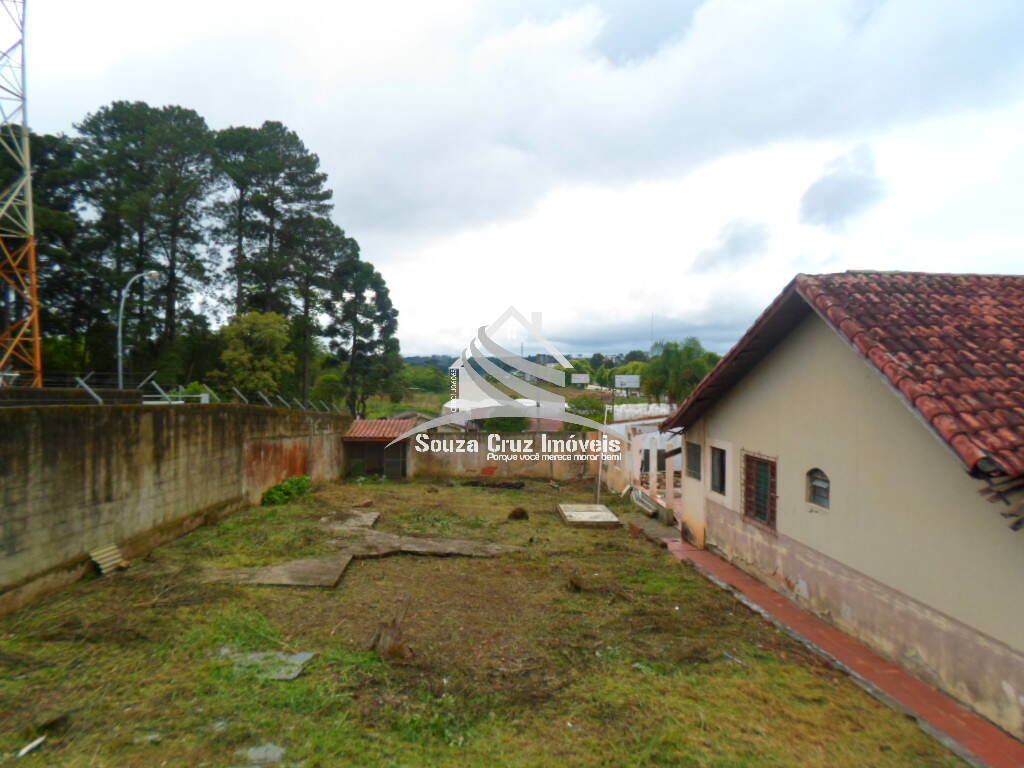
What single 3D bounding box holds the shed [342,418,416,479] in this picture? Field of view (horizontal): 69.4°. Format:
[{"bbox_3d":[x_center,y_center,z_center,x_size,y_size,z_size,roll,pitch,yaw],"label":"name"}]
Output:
[{"bbox_3d":[-5.580,2.790,31.950,2.850,2.400,2.300,0,1,3],"label":"shed"}]

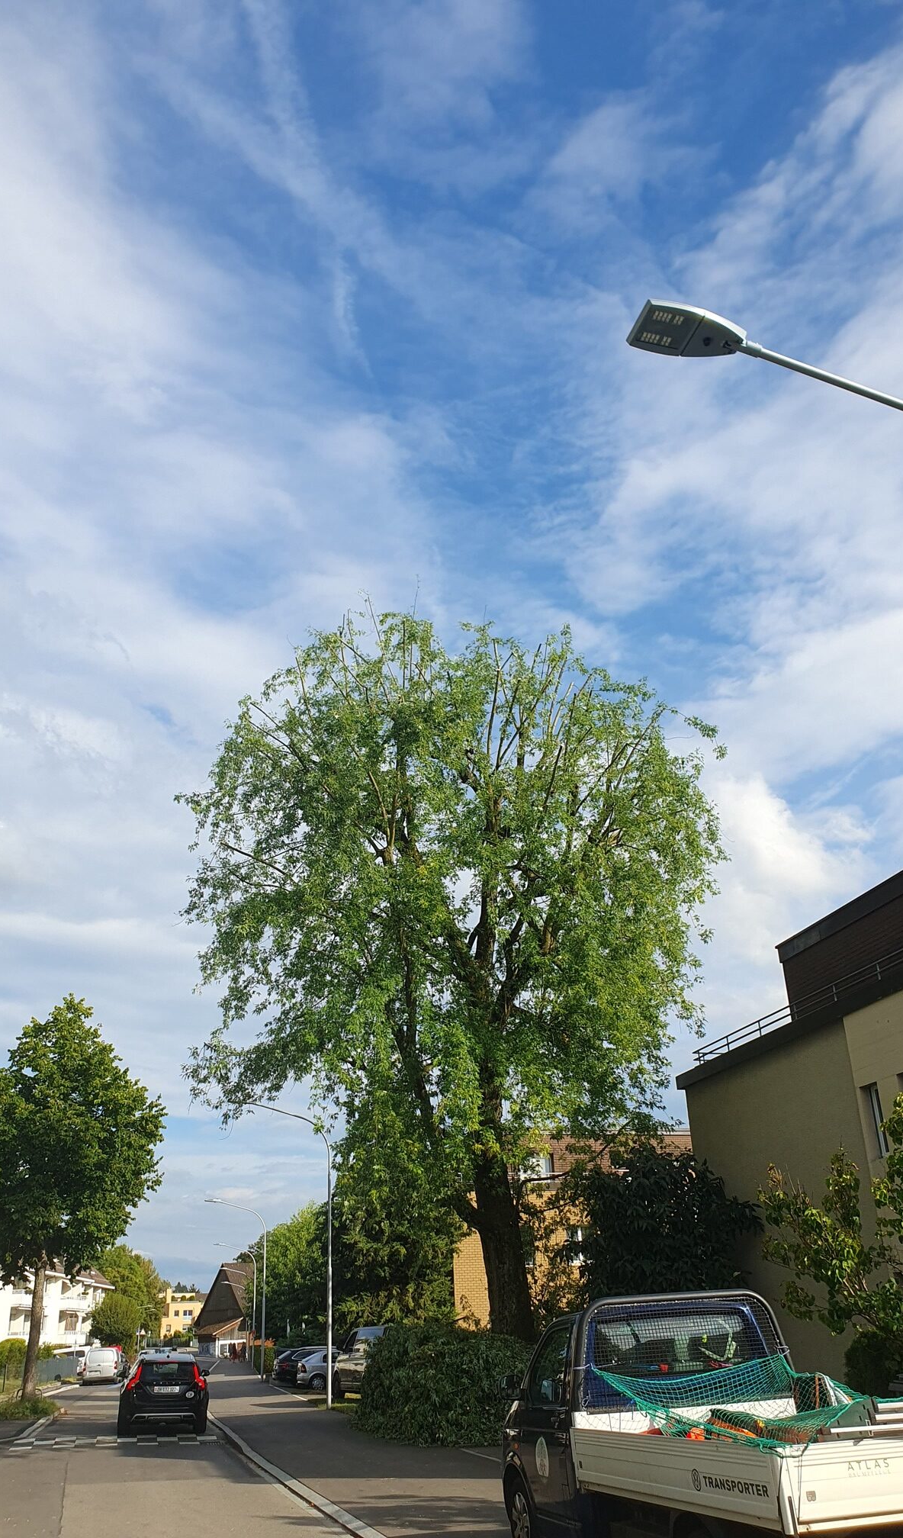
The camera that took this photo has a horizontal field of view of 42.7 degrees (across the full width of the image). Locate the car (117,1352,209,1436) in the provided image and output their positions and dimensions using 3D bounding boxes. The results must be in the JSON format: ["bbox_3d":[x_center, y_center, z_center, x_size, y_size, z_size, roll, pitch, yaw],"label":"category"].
[{"bbox_3d":[-6.613,14.219,26.418,1.880,1.540,4.630,4,-27,-12],"label":"car"}]

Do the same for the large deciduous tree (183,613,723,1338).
[{"bbox_3d":[0.085,4.566,28.392,12.975,20.080,12.975,4,-27,-12],"label":"large deciduous tree"}]

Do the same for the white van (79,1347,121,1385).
[{"bbox_3d":[-18.842,32.473,62.831,1.810,1.820,4.400,2,-27,-10],"label":"white van"}]

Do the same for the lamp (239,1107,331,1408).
[{"bbox_3d":[-4.765,13.818,33.209,2.750,8.100,0.350,4,-27,-12],"label":"lamp"}]

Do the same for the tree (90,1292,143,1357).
[{"bbox_3d":[-23.222,39.130,79.966,3.484,5.312,3.484,4,-27,-12],"label":"tree"}]

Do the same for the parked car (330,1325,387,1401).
[{"bbox_3d":[-2.050,18.445,35.862,1.900,1.930,4.800,13,-30,-28],"label":"parked car"}]

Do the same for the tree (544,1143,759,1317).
[{"bbox_3d":[3.326,8.260,18.475,3.347,4.468,3.347,4,-27,-12],"label":"tree"}]

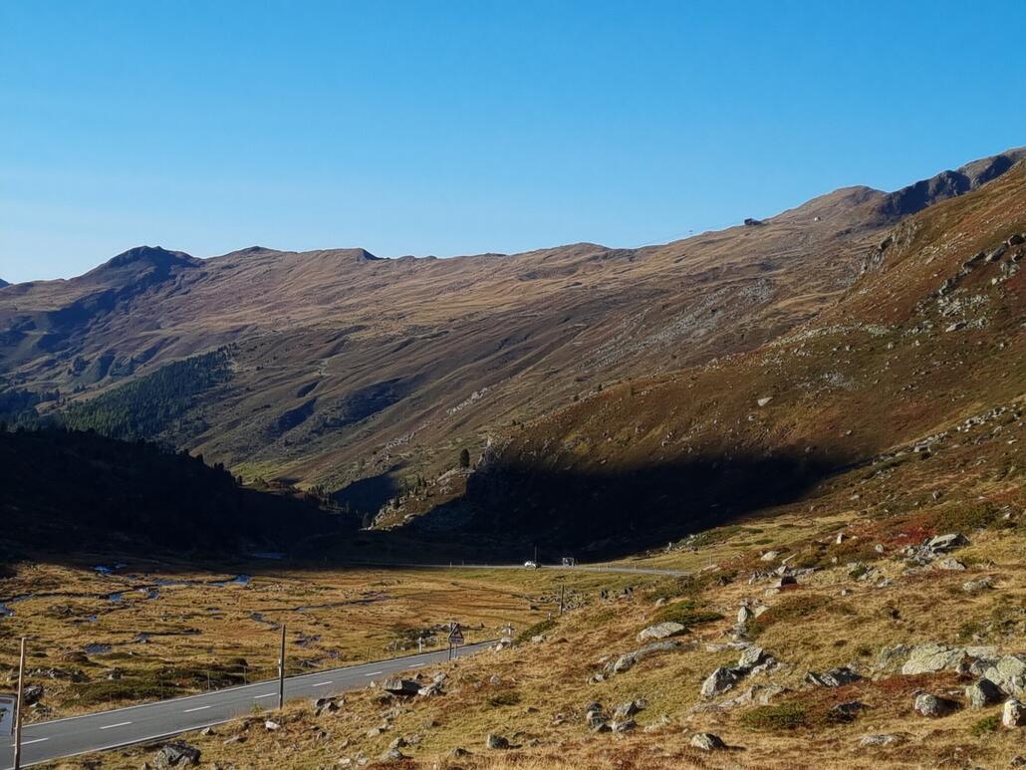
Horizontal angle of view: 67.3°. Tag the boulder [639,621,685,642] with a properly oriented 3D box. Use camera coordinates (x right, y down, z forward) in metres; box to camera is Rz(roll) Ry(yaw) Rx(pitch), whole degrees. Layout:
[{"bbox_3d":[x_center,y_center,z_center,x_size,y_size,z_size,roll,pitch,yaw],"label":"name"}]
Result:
[{"bbox_3d":[9.628,16.025,50.000,3.170,1.030,2.060,-2,-10,10],"label":"boulder"}]

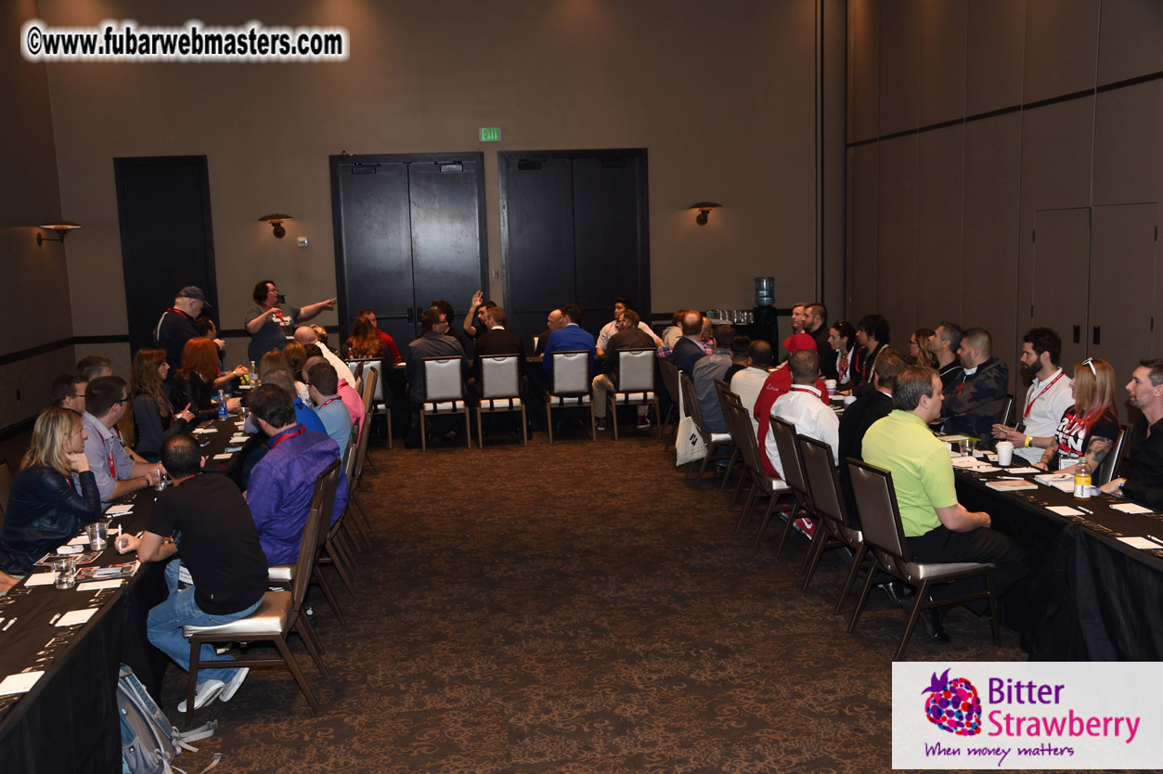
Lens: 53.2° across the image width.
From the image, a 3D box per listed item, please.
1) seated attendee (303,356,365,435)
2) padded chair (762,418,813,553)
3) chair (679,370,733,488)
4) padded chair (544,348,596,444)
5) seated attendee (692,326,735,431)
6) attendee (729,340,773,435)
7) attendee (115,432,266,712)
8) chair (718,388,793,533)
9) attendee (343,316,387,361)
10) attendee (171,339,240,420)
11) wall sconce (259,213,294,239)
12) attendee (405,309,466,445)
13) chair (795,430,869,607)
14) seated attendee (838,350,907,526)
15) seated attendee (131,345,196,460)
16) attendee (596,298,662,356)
[{"bbox_3d":[-1.924,0.423,8.155,0.749,1.300,0.532,-1,8,6],"label":"seated attendee"},{"bbox_3d":[1.525,0.632,7.194,0.600,0.930,0.460,-4,8,-13],"label":"padded chair"},{"bbox_3d":[1.158,0.329,9.426,0.600,0.930,0.460,-3,8,-12],"label":"chair"},{"bbox_3d":[-0.130,0.057,11.842,0.460,0.930,0.600,-3,8,-7],"label":"padded chair"},{"bbox_3d":[1.250,0.139,9.425,0.740,1.300,0.480,-5,9,-21],"label":"seated attendee"},{"bbox_3d":[1.474,0.274,8.534,0.739,1.280,0.532,-8,10,-38],"label":"attendee"},{"bbox_3d":[-1.753,0.833,5.363,0.729,1.271,0.542,3,10,31],"label":"attendee"},{"bbox_3d":[1.387,0.517,8.335,0.600,0.930,0.460,-3,8,-8],"label":"chair"},{"bbox_3d":[-2.132,-0.078,11.659,0.512,1.310,0.739,-2,8,-4],"label":"attendee"},{"bbox_3d":[-3.093,0.270,9.606,0.680,1.330,0.500,-5,9,-21],"label":"attendee"},{"bbox_3d":[-4.027,-2.122,15.351,0.460,0.330,0.480,-3,8,-7],"label":"wall sconce"},{"bbox_3d":[-1.462,-0.107,11.770,0.560,1.360,0.750,-2,7,-3],"label":"attendee"},{"bbox_3d":[1.612,0.751,6.674,0.600,0.930,0.460,-4,8,-13],"label":"chair"},{"bbox_3d":[1.813,0.481,6.537,0.750,1.360,0.520,-7,9,-34],"label":"seated attendee"},{"bbox_3d":[-2.881,0.394,8.493,0.780,1.310,0.480,-4,8,-16],"label":"seated attendee"},{"bbox_3d":[0.523,-0.365,13.095,0.709,1.310,0.670,-1,8,3],"label":"attendee"}]

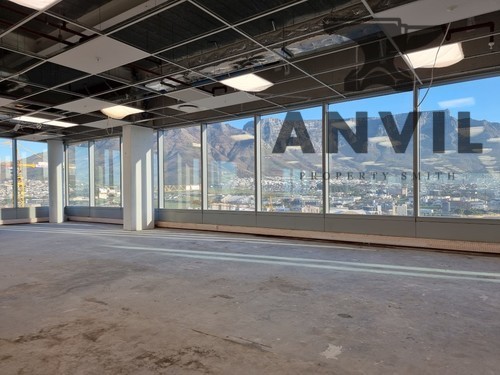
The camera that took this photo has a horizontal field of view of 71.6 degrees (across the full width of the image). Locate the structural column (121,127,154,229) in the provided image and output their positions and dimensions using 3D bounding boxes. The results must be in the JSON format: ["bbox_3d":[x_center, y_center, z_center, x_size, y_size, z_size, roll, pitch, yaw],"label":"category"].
[{"bbox_3d":[-2.764,-0.232,8.615,0.360,2.520,0.660,-1,-1,35],"label":"structural column"}]

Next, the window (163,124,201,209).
[{"bbox_3d":[-1.724,-0.473,8.575,1.400,1.990,0.100,-1,-1,35],"label":"window"}]

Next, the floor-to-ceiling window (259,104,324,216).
[{"bbox_3d":[0.807,-0.492,6.885,1.454,2.040,0.101,-1,-1,35],"label":"floor-to-ceiling window"}]

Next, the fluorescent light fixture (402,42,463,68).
[{"bbox_3d":[2.265,-1.548,4.268,0.606,0.091,0.606,-1,-1,35],"label":"fluorescent light fixture"}]

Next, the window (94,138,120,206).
[{"bbox_3d":[-4.295,-0.435,10.360,1.400,1.990,0.100,-1,-1,35],"label":"window"}]

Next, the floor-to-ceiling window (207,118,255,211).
[{"bbox_3d":[-0.476,-0.492,7.709,1.400,1.990,0.100,-1,-1,35],"label":"floor-to-ceiling window"}]

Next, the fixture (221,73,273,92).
[{"bbox_3d":[-0.064,-1.504,5.088,0.590,0.090,0.590,-1,-1,35],"label":"fixture"}]

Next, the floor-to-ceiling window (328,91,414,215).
[{"bbox_3d":[2.059,-0.507,6.016,1.454,2.040,0.101,-1,-1,35],"label":"floor-to-ceiling window"}]

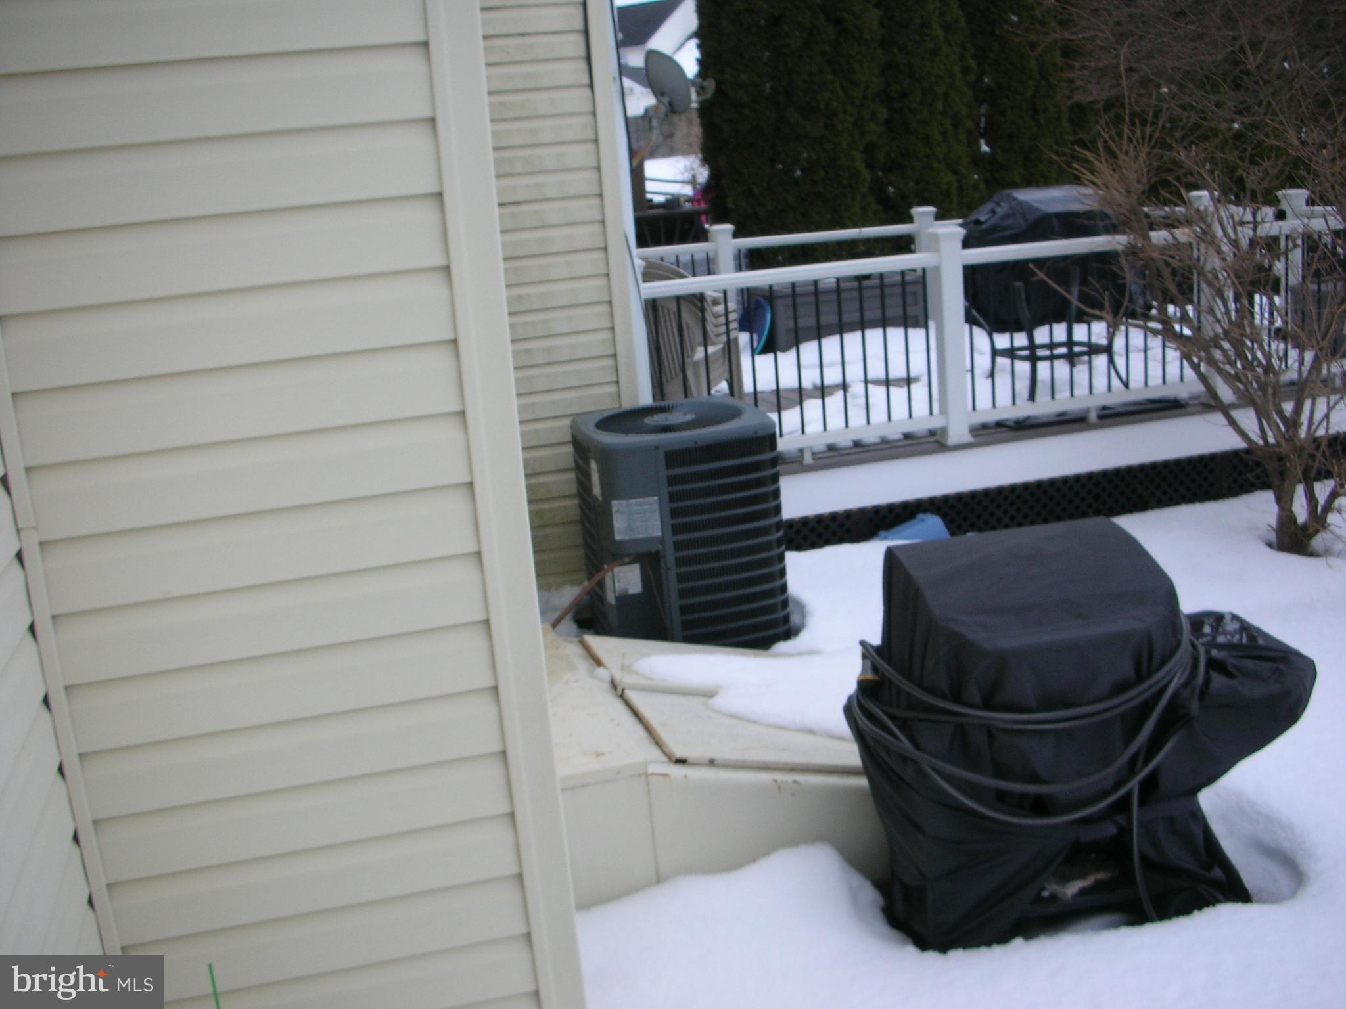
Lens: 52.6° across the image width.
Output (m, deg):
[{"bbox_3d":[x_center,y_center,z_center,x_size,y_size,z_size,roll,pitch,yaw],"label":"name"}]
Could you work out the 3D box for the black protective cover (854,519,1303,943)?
[{"bbox_3d":[1.028,0.562,3.423,1.210,0.940,0.550,-7,14,-8],"label":"black protective cover"}]

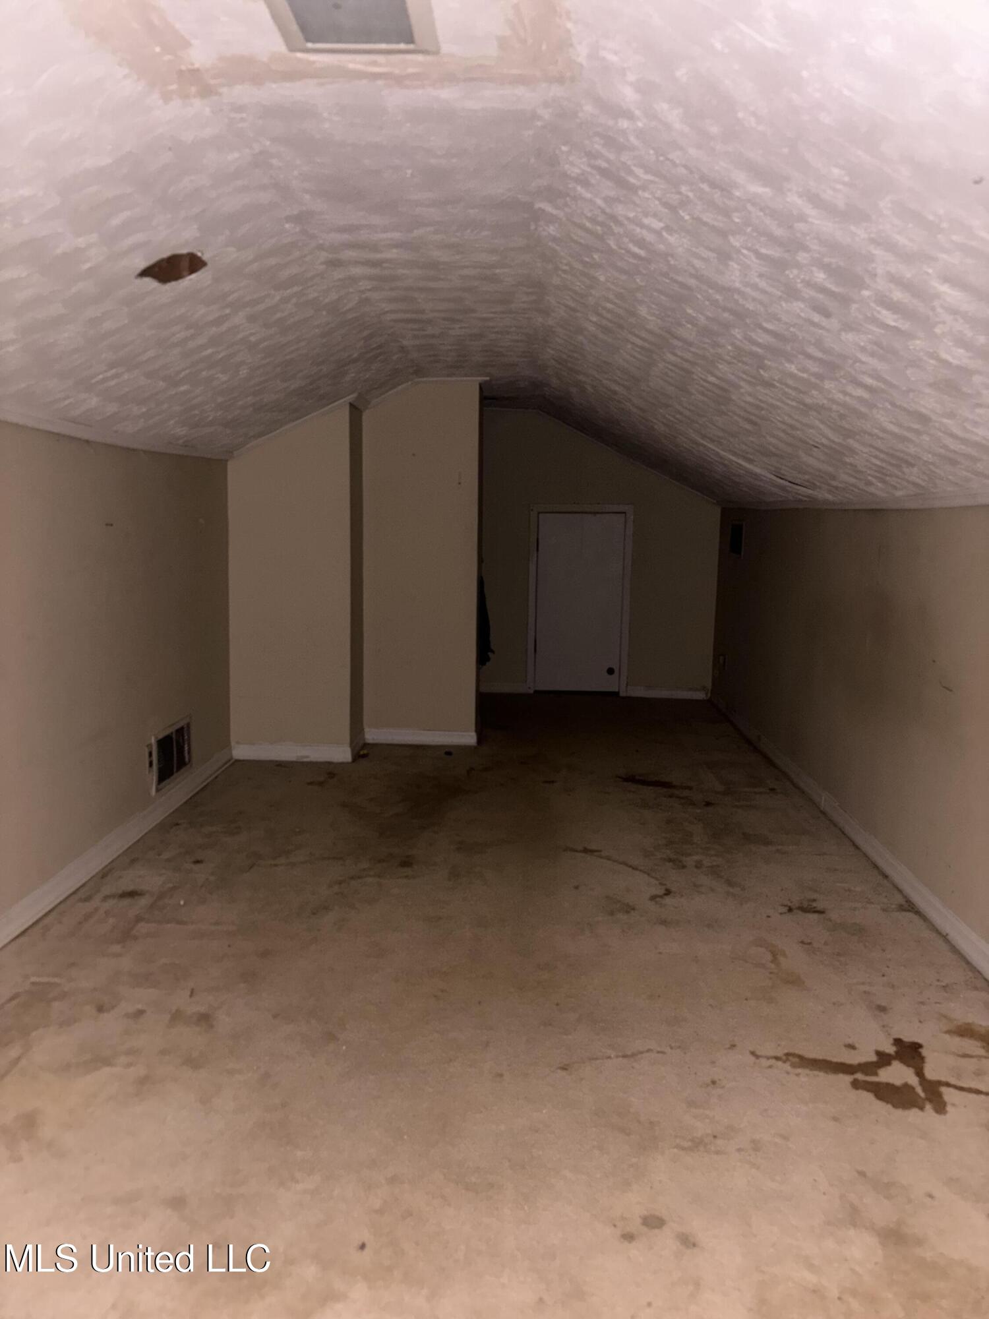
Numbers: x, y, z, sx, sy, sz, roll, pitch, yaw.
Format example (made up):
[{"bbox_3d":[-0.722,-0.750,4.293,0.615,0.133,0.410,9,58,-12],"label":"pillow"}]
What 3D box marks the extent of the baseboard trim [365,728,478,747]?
[{"bbox_3d":[-0.407,0.433,5.537,0.625,0.084,0.018,1,8,2],"label":"baseboard trim"}]

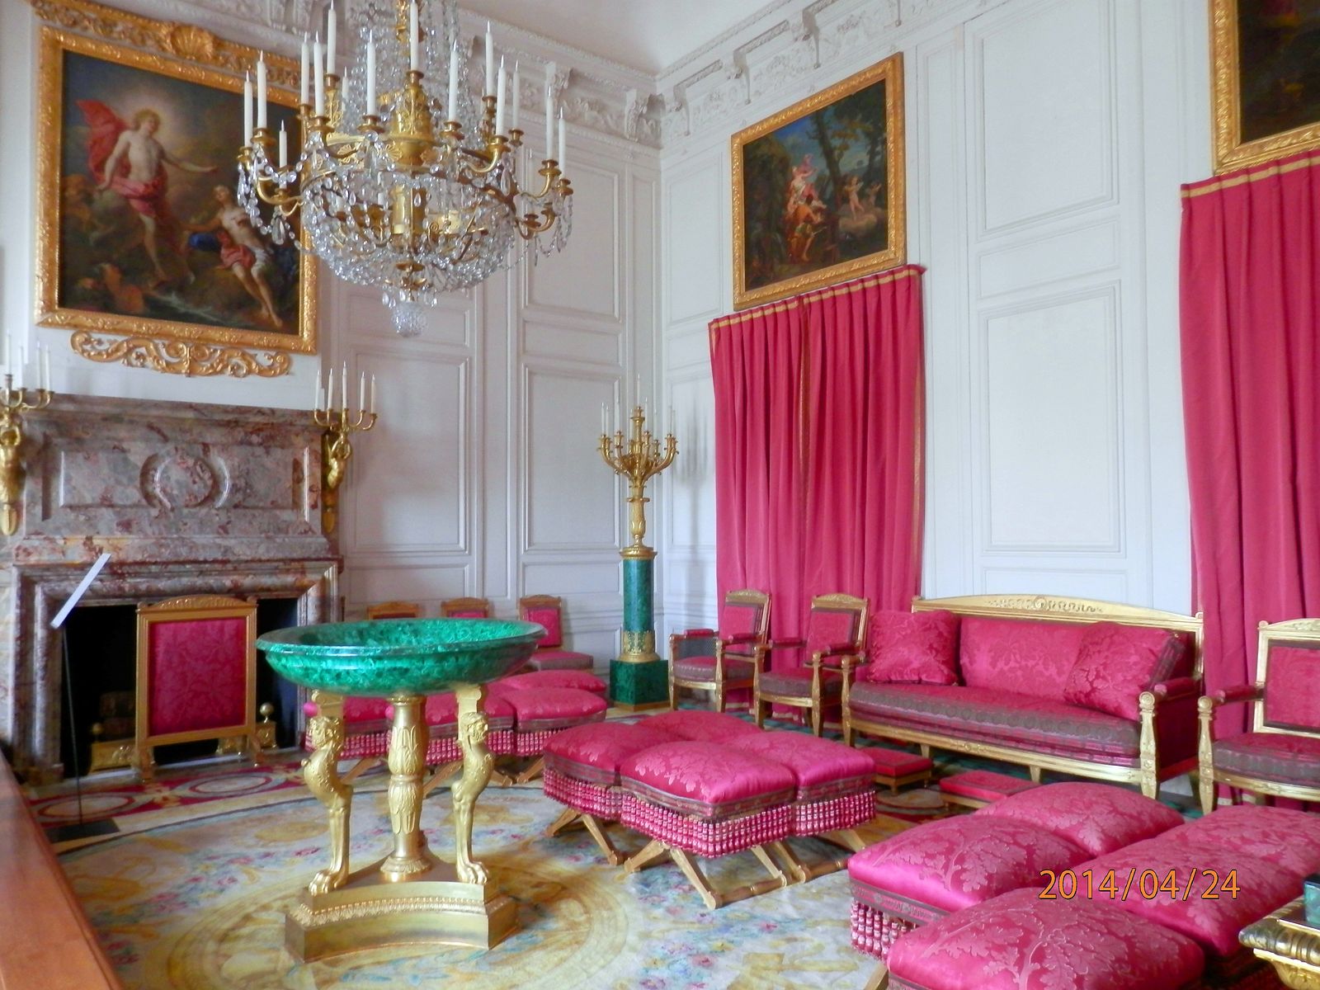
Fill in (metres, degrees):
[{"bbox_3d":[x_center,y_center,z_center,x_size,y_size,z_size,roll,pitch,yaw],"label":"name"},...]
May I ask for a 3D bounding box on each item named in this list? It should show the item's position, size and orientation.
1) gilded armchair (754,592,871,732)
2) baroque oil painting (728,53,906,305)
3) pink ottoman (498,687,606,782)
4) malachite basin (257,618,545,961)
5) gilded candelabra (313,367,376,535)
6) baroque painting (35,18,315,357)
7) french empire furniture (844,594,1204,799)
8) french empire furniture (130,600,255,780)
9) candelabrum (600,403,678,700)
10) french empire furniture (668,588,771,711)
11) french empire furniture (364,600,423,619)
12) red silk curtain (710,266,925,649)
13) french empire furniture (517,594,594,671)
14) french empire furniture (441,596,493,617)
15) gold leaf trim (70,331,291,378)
[{"bbox_3d":[1.169,1.288,7.430,0.620,1.028,0.640,-3,-3,44],"label":"gilded armchair"},{"bbox_3d":[1.233,-2.462,7.789,0.100,1.586,1.883,1,-3,-38],"label":"baroque oil painting"},{"bbox_3d":[-0.753,1.566,6.419,0.660,0.533,0.485,1,-3,-37],"label":"pink ottoman"},{"bbox_3d":[-0.998,1.111,3.762,1.094,1.128,1.094,-1,-2,0],"label":"malachite basin"},{"bbox_3d":[-2.344,-0.333,7.117,0.400,1.271,0.440,-1,-2,7],"label":"gilded candelabra"},{"bbox_3d":[-3.331,-2.065,6.724,1.774,1.986,0.110,1,-2,-37],"label":"baroque painting"},{"bbox_3d":[2.294,1.237,6.318,0.698,1.140,2.212,1,-3,-37],"label":"french empire furniture"},{"bbox_3d":[-3.035,1.232,6.289,0.728,1.136,0.360,1,-3,-38],"label":"french empire furniture"},{"bbox_3d":[-0.206,0.542,8.777,0.718,2.774,0.718,1,-3,-37],"label":"candelabrum"},{"bbox_3d":[0.530,1.385,8.513,0.640,1.057,0.679,1,-3,-37],"label":"french empire furniture"},{"bbox_3d":[-1.885,1.322,7.139,0.490,1.000,0.540,1,-3,-38],"label":"french empire furniture"},{"bbox_3d":[1.189,0.110,7.678,0.200,3.402,2.335,1,-3,-38],"label":"red silk curtain"},{"bbox_3d":[-0.925,1.424,8.508,0.504,1.004,0.553,1,-3,-37],"label":"french empire furniture"},{"bbox_3d":[-1.403,1.332,7.513,0.490,1.000,0.540,1,-3,-38],"label":"french empire furniture"},{"bbox_3d":[-3.436,-0.985,6.939,1.455,0.247,0.078,1,-3,-37],"label":"gold leaf trim"}]

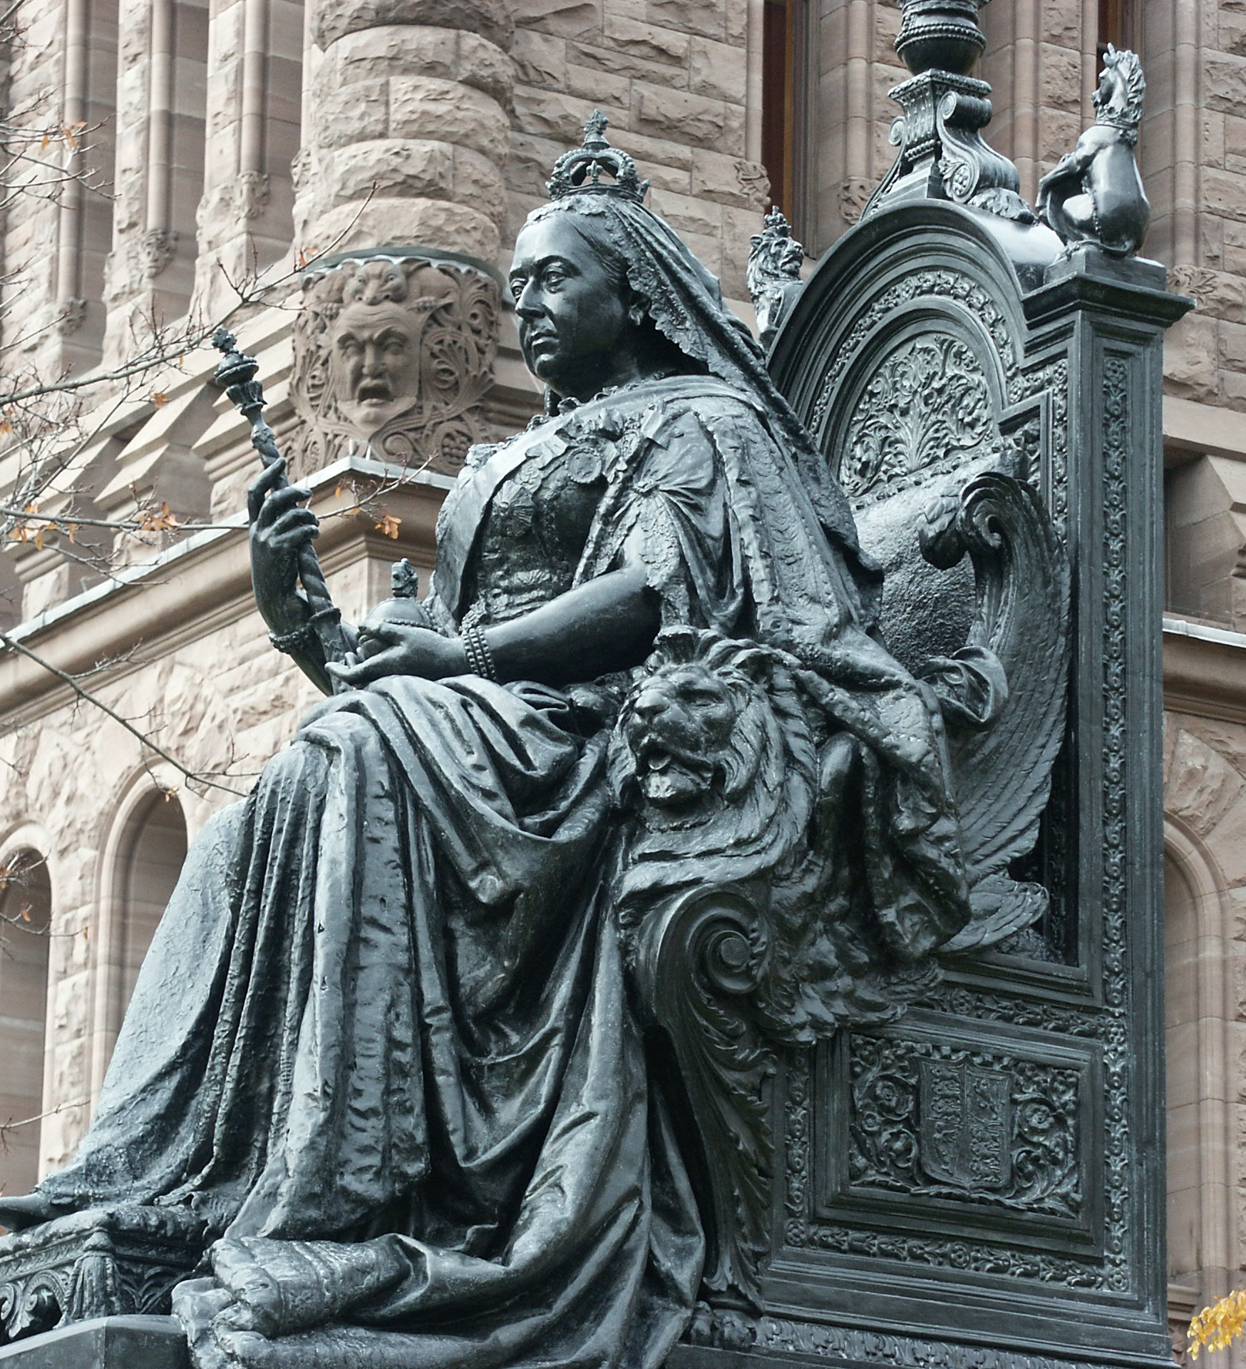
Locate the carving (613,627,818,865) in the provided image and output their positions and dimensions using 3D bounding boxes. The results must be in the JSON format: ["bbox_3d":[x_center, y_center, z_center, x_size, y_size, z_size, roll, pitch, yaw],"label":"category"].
[{"bbox_3d":[0.163,0.108,11.900,0.360,0.410,0.330,-12,-21,38],"label":"carving"}]

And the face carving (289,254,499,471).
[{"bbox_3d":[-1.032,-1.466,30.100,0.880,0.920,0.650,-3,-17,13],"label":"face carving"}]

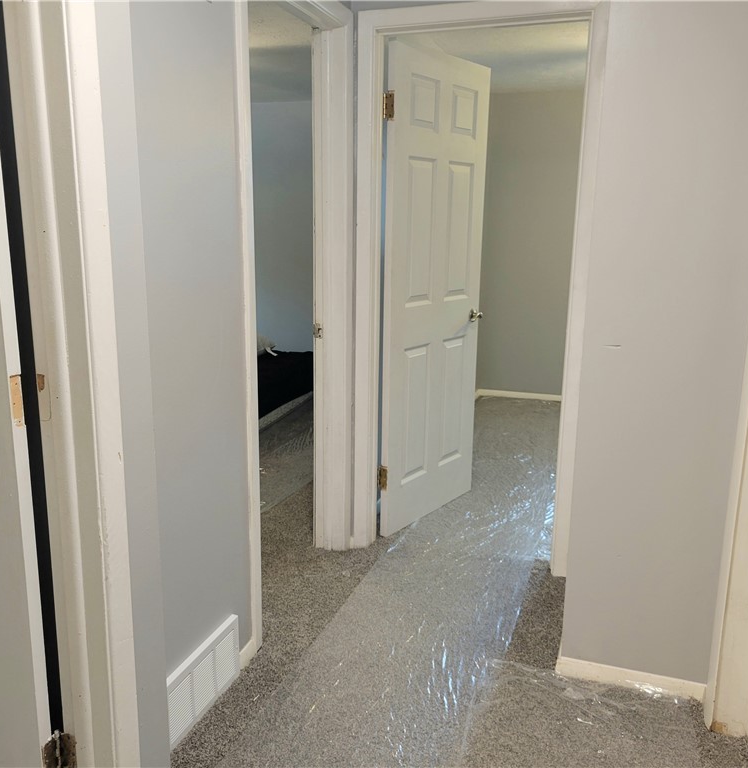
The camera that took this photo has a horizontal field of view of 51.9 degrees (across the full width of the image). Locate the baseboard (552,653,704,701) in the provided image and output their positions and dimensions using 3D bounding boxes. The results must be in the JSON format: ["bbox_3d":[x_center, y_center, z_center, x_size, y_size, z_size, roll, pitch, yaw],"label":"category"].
[{"bbox_3d":[0.765,0.882,2.311,0.422,0.058,0.014,5,13,19],"label":"baseboard"}]

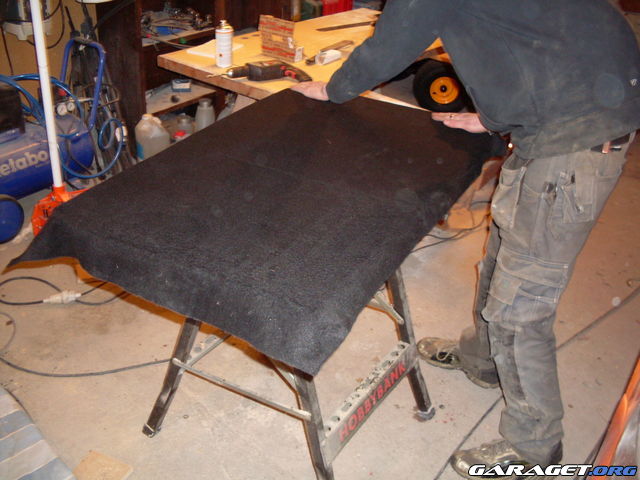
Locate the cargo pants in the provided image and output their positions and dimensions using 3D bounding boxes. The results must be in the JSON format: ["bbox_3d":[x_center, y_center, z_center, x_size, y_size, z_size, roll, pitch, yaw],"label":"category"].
[{"bbox_3d":[0.595,0.108,1.976,0.380,0.940,0.430,12,30,16],"label":"cargo pants"}]

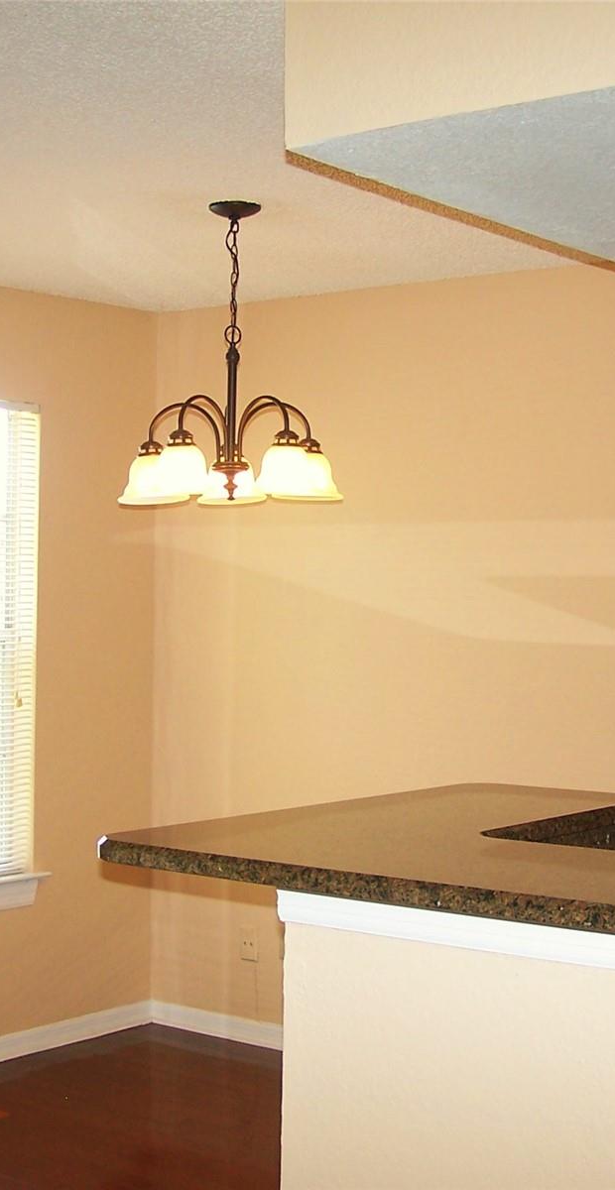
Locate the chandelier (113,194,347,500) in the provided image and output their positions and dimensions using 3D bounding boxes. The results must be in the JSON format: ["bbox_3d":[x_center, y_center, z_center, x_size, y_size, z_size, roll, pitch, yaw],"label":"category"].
[{"bbox_3d":[-0.187,-0.608,4.389,0.585,0.735,0.580,0,0,0],"label":"chandelier"}]

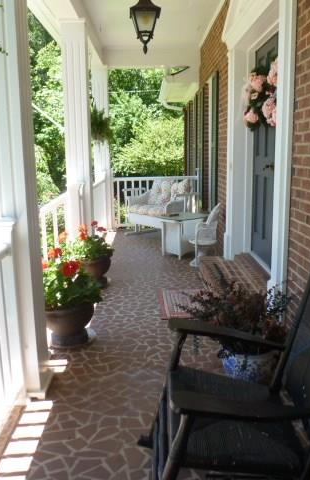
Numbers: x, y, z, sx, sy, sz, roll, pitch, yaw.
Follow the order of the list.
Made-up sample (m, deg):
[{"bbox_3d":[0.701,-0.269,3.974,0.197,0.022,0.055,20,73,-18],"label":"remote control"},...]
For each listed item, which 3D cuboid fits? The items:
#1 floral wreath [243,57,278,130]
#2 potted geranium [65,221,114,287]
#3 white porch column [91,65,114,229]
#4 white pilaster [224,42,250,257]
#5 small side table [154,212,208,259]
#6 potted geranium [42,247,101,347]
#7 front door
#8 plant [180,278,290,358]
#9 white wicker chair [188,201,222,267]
[{"bbox_3d":[1.003,-1.340,4.125,0.180,0.620,0.620,-1,11,-1],"label":"floral wreath"},{"bbox_3d":[-0.645,0.149,4.683,0.450,0.690,0.450,-1,11,-1],"label":"potted geranium"},{"bbox_3d":[-0.949,-1.584,8.021,0.290,2.815,0.290,-1,11,-1],"label":"white porch column"},{"bbox_3d":[0.878,-0.911,4.908,0.250,2.270,0.250,-1,11,-1],"label":"white pilaster"},{"bbox_3d":[0.364,-0.081,6.211,0.680,0.510,0.580,-11,15,-41],"label":"small side table"},{"bbox_3d":[-0.617,0.410,3.314,0.430,0.700,0.430,-1,11,-1],"label":"potted geranium"},{"bbox_3d":[1.077,-0.813,4.312,0.060,2.100,0.910,-1,11,-1],"label":"front door"},{"bbox_3d":[0.461,0.484,2.681,0.560,0.460,0.500,-1,11,-1],"label":"plant"},{"bbox_3d":[0.629,-0.089,5.583,0.440,0.760,0.460,3,12,18],"label":"white wicker chair"}]

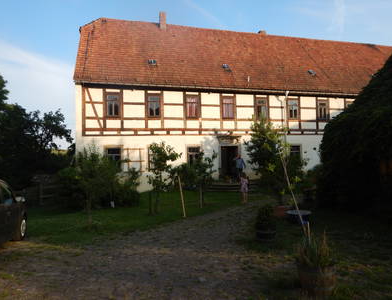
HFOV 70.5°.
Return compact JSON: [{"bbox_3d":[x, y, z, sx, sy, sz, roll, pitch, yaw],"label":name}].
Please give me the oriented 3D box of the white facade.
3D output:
[{"bbox_3d":[2.594,-0.673,17.458,18.729,5.986,0.500,-1,-2,-15],"label":"white facade"}]

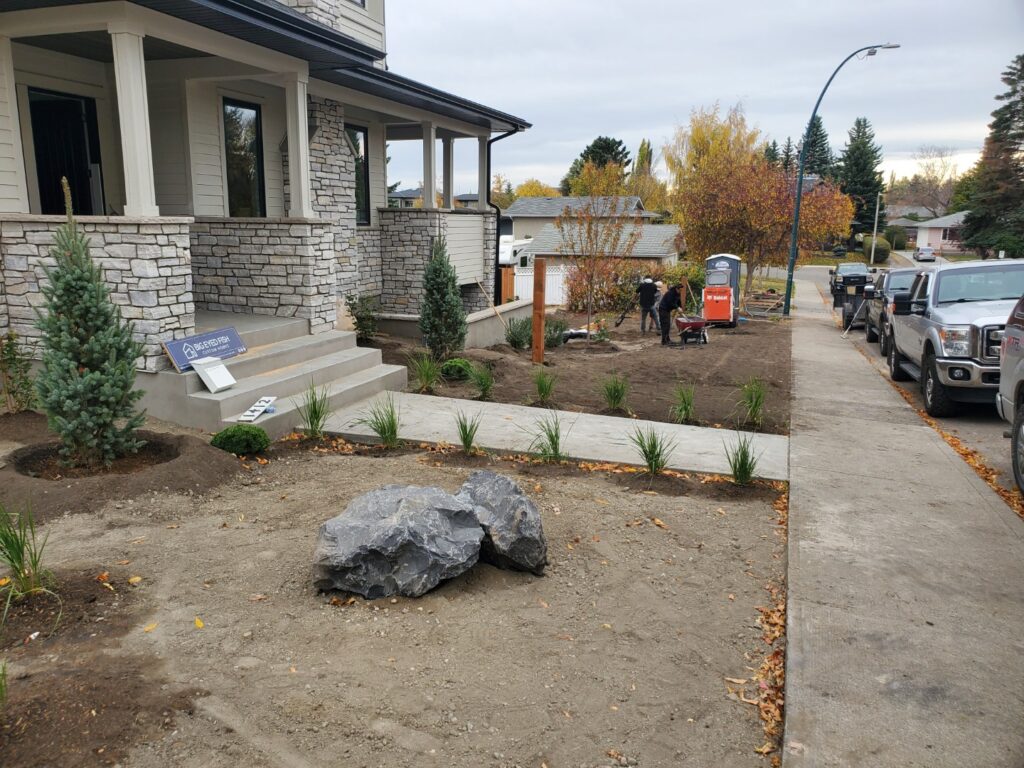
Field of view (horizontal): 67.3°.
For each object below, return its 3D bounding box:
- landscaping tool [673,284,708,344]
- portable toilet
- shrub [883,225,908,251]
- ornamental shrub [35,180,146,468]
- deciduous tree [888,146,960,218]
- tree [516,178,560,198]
[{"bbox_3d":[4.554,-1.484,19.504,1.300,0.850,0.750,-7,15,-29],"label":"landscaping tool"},{"bbox_3d":[8.275,-3.912,29.884,1.150,2.350,1.150,7,15,27],"label":"portable toilet"},{"bbox_3d":[42.920,-16.380,86.083,2.629,2.878,2.497,7,14,25],"label":"shrub"},{"bbox_3d":[-3.095,-0.406,5.519,0.820,2.039,0.820,5,14,18],"label":"ornamental shrub"},{"bbox_3d":[52.471,-23.921,98.334,8.226,12.379,7.815,7,14,27],"label":"deciduous tree"},{"bbox_3d":[2.884,-18.788,85.914,5.800,8.058,5.800,5,14,18],"label":"tree"}]

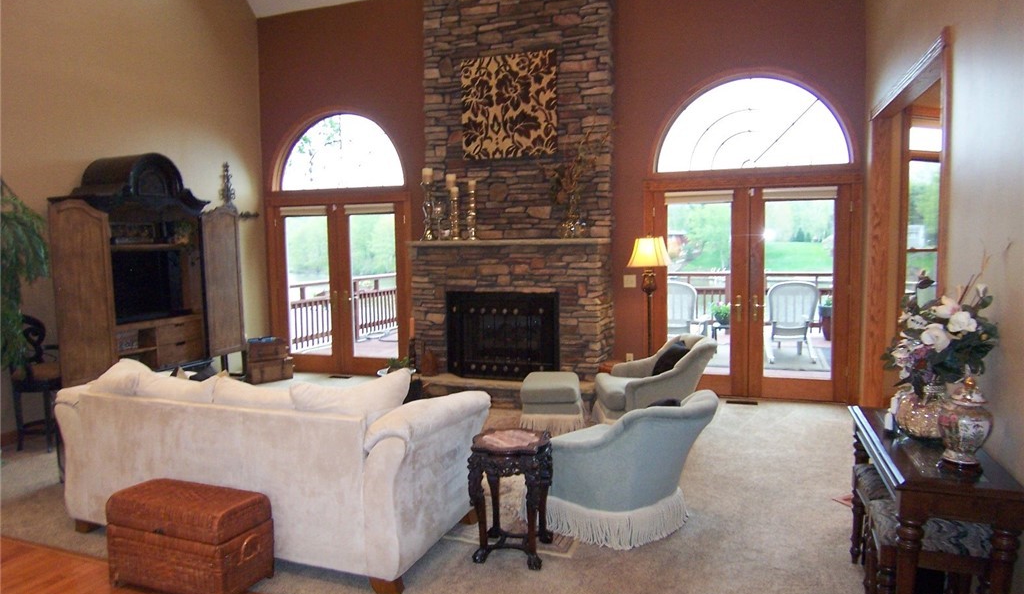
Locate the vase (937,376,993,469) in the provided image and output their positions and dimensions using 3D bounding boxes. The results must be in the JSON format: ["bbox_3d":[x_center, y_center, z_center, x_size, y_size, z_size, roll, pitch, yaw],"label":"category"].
[{"bbox_3d":[1.570,0.435,2.360,0.194,0.317,0.194,1,4,20],"label":"vase"}]

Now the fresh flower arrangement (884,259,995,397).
[{"bbox_3d":[1.729,0.112,2.764,0.370,0.550,0.400,1,5,19],"label":"fresh flower arrangement"}]

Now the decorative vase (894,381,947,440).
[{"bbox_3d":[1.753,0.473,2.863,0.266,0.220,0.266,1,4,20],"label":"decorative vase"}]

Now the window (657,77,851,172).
[{"bbox_3d":[2.283,-1.666,6.536,1.759,0.854,0.100,1,4,20],"label":"window"}]

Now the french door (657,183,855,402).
[{"bbox_3d":[2.309,-0.040,6.647,1.784,2.057,0.100,1,5,19],"label":"french door"}]

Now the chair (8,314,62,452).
[{"bbox_3d":[-3.781,0.660,5.376,0.470,1.060,0.440,1,5,19],"label":"chair"}]

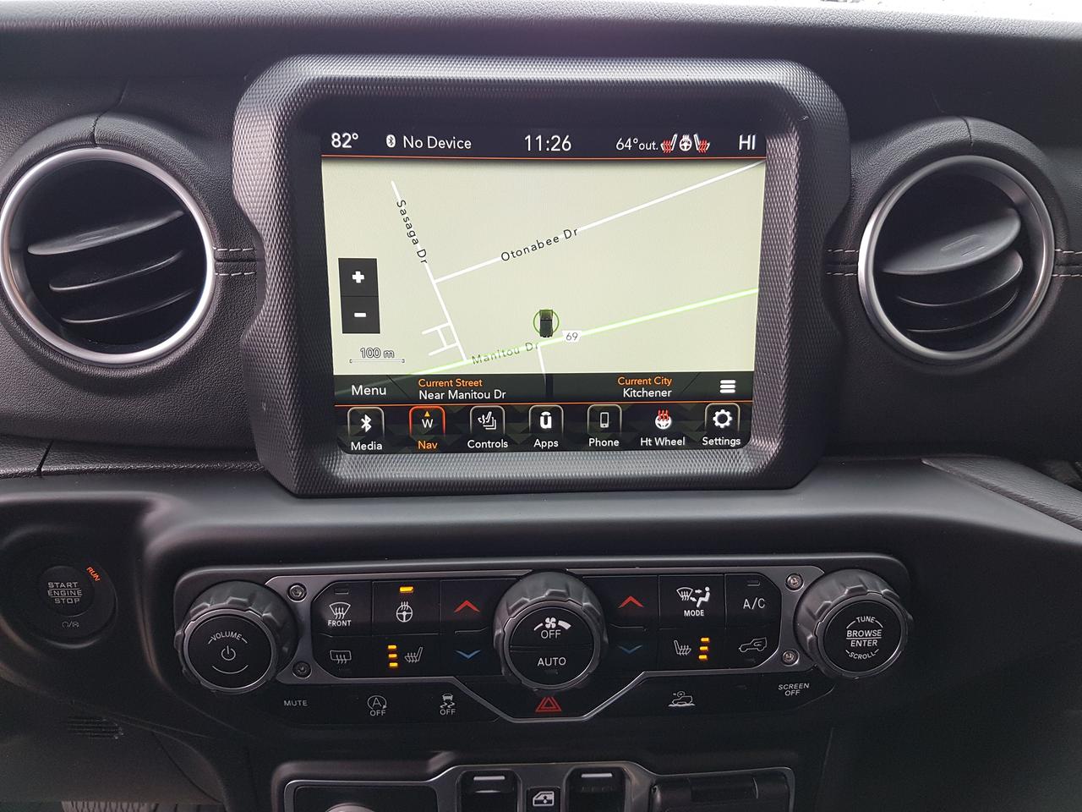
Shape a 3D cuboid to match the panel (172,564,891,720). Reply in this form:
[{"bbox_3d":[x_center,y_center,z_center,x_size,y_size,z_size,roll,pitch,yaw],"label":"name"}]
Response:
[{"bbox_3d":[0.004,0.092,0.305,0.282,0.066,0.032,-1,6,-3],"label":"panel"}]

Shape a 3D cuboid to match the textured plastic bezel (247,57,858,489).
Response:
[{"bbox_3d":[0.001,-0.048,0.325,0.230,0.167,0.036,-1,12,-3],"label":"textured plastic bezel"}]

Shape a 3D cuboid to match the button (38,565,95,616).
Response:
[{"bbox_3d":[-0.192,0.074,0.332,0.023,0.022,0.010,-1,12,-3],"label":"button"}]

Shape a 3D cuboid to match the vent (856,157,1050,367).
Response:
[{"bbox_3d":[0.164,-0.059,0.333,0.080,0.080,0.030,-1,9,-3],"label":"vent"}]

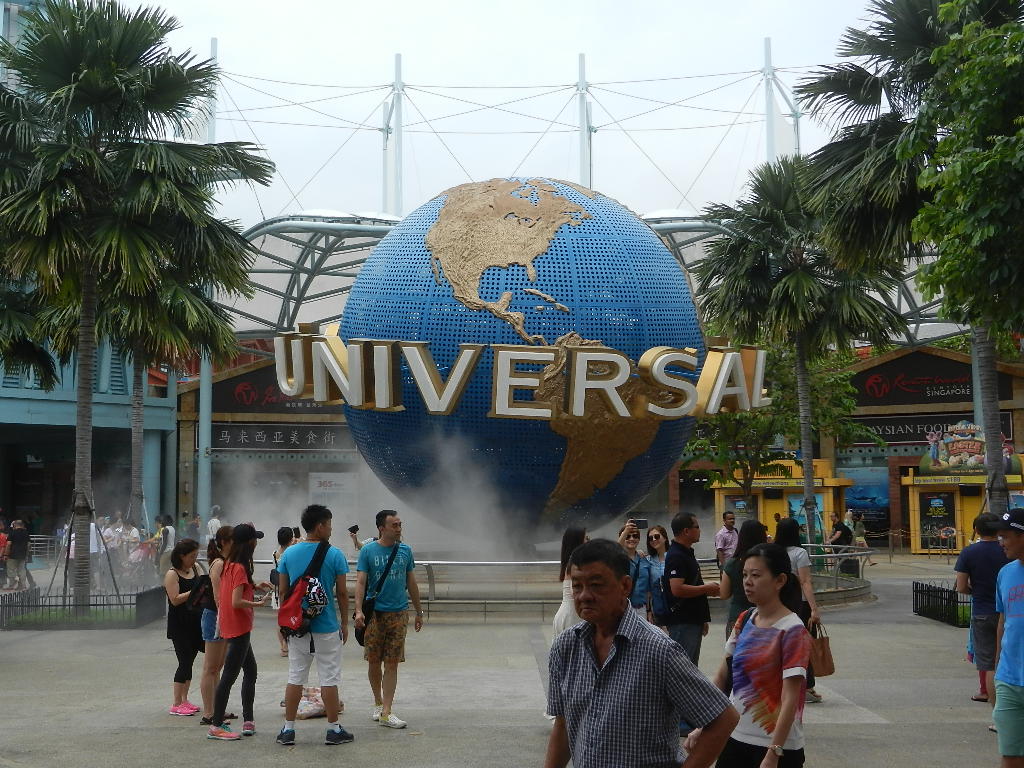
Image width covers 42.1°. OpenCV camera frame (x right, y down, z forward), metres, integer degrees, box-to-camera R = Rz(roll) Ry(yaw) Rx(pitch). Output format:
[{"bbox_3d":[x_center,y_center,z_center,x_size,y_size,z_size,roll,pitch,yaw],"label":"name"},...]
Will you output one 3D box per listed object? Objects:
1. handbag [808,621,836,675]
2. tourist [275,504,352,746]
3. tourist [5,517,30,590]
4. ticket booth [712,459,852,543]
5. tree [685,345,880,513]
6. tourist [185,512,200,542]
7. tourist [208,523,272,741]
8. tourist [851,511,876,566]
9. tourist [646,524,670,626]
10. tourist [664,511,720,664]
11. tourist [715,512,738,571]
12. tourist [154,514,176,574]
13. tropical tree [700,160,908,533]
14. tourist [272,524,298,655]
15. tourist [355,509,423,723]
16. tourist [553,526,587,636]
[{"bbox_3d":[2.751,2.355,11.850,0.160,0.470,0.300,-6,-8,43],"label":"handbag"},{"bbox_3d":[-1.477,1.788,9.993,0.560,1.753,0.380,-1,-6,7],"label":"tourist"},{"bbox_3d":[-11.667,4.027,31.398,0.520,1.640,0.420,2,-6,-18],"label":"tourist"},{"bbox_3d":[10.793,4.882,53.188,5.100,3.848,2.800,-3,-6,20],"label":"ticket booth"},{"bbox_3d":[8.534,2.146,42.005,6.200,7.100,5.800,0,-6,0],"label":"tree"},{"bbox_3d":[-7.630,4.020,31.926,0.360,1.740,0.480,-2,-6,21],"label":"tourist"},{"bbox_3d":[-2.081,1.879,10.174,0.450,1.618,0.420,2,-6,-24],"label":"tourist"},{"bbox_3d":[10.858,4.772,40.943,0.600,1.650,0.450,-1,-6,6],"label":"tourist"},{"bbox_3d":[1.451,2.161,12.816,0.480,1.580,0.320,-2,-6,18],"label":"tourist"},{"bbox_3d":[1.366,1.820,10.156,0.410,1.672,0.470,1,-6,-12],"label":"tourist"},{"bbox_3d":[3.126,2.714,19.226,0.500,1.750,0.320,2,-6,-23],"label":"tourist"},{"bbox_3d":[-7.374,3.688,28.423,0.480,1.700,0.350,3,-7,-30],"label":"tourist"},{"bbox_3d":[7.178,-0.442,32.512,5.100,10.454,5.100,-1,-6,0],"label":"tropical tree"},{"bbox_3d":[-2.706,2.514,16.151,0.480,1.537,0.440,-3,-6,21],"label":"tourist"},{"bbox_3d":[-1.003,1.887,10.821,0.540,1.710,0.420,1,-6,-14],"label":"tourist"},{"bbox_3d":[0.483,1.986,11.045,0.380,1.580,0.450,3,-7,-30],"label":"tourist"}]

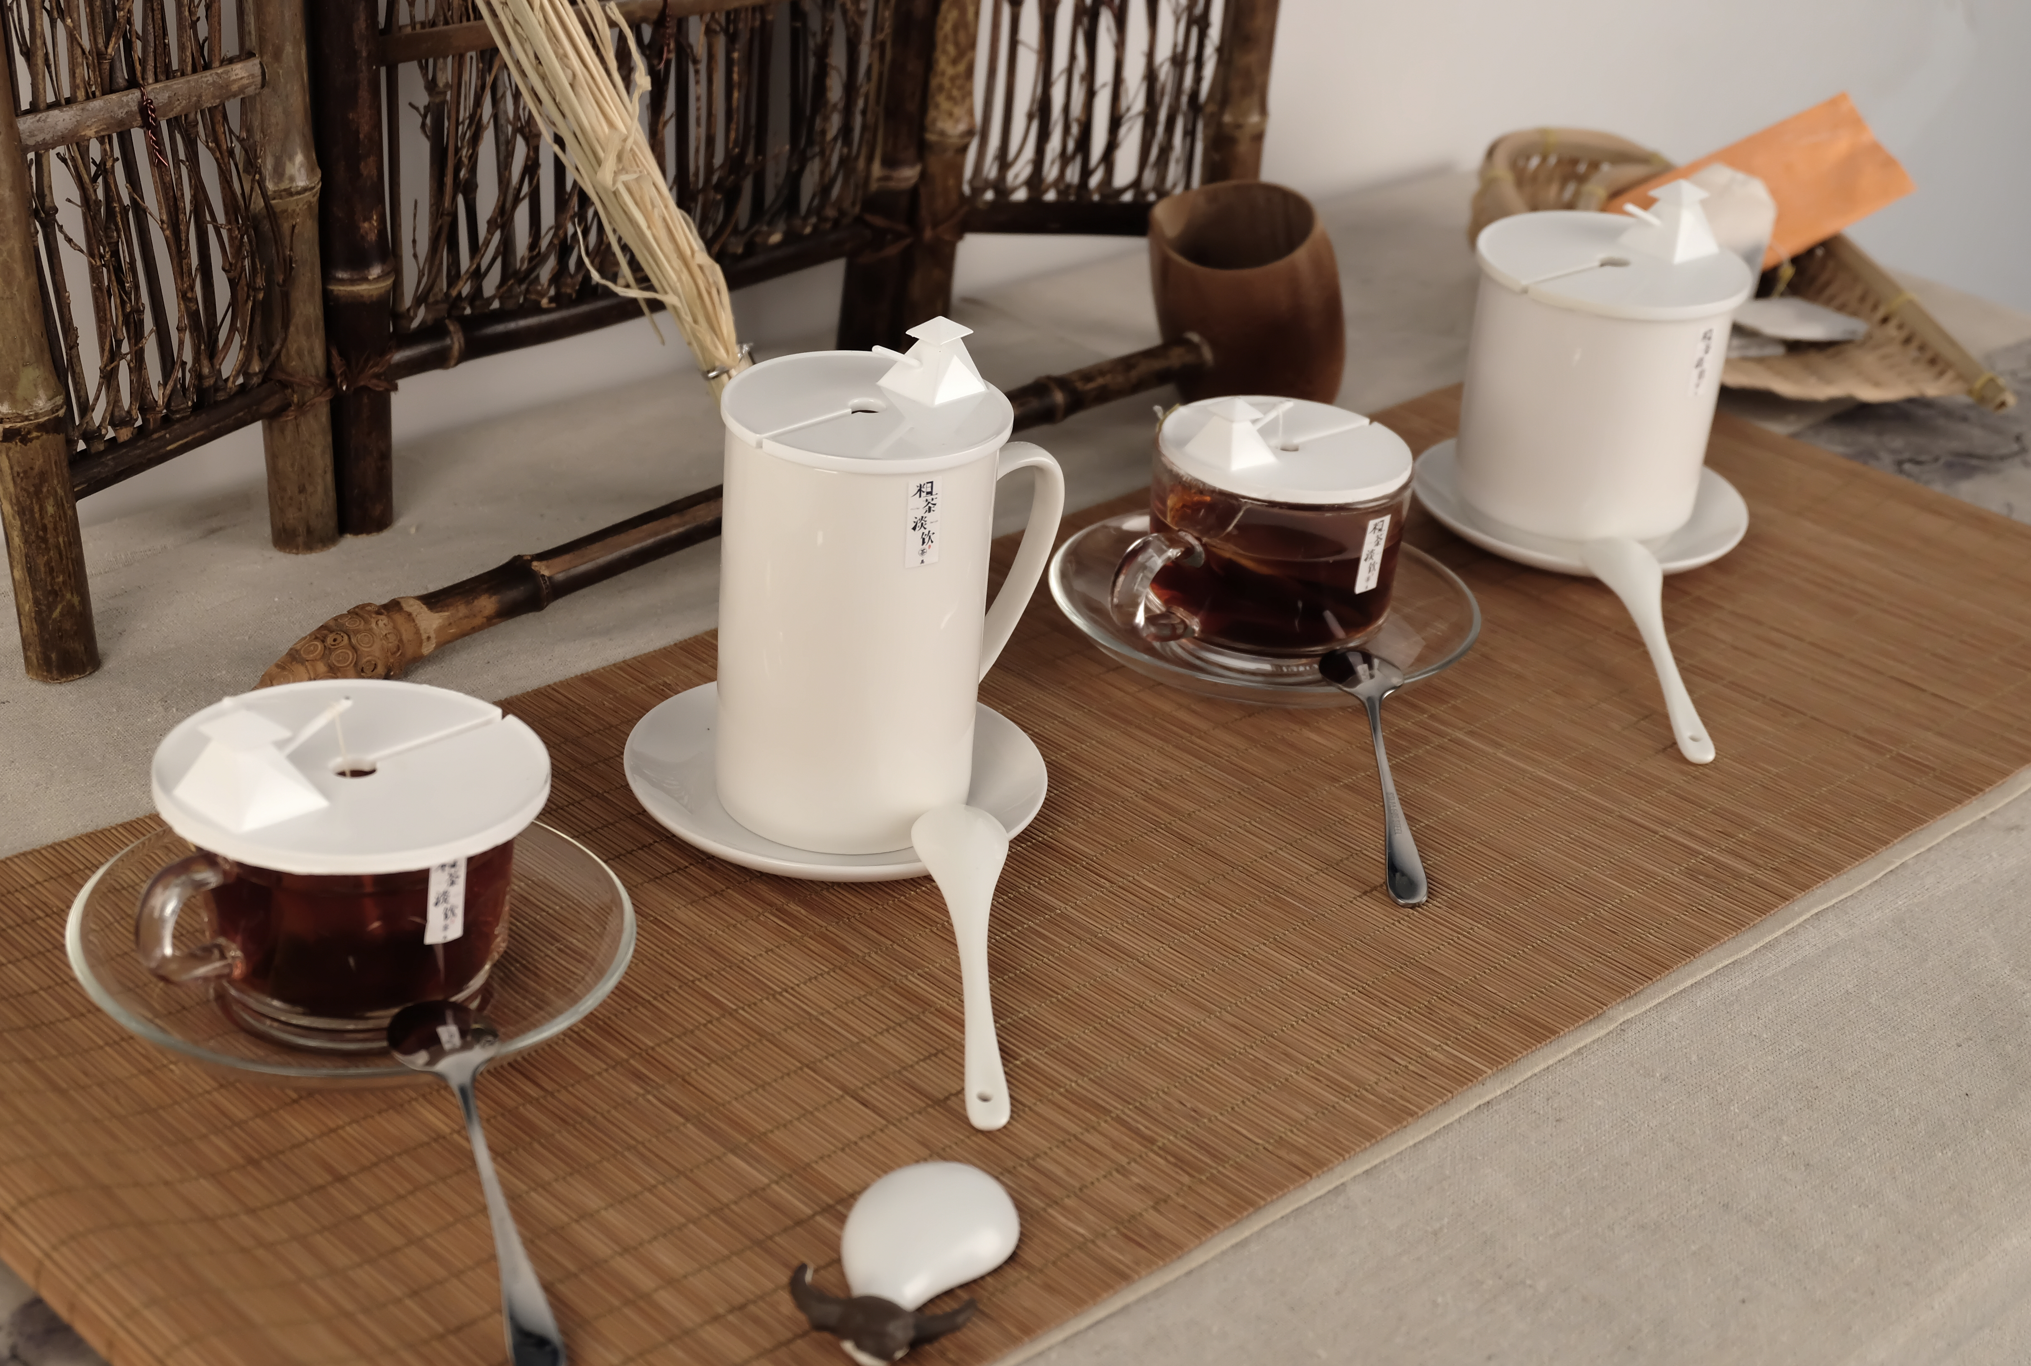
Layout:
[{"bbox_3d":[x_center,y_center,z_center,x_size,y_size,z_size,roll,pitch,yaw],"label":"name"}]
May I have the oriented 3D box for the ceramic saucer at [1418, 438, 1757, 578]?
[{"bbox_3d":[0.206,-0.061,1.104,0.121,0.018,0.121,6,27,0],"label":"ceramic saucer"}]

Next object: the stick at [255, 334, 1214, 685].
[{"bbox_3d":[-0.078,-0.063,1.027,0.423,0.021,0.021,-23,38,-39],"label":"stick"}]

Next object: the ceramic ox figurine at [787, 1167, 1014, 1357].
[{"bbox_3d":[-0.023,0.125,0.679,0.043,0.028,0.057,12,27,13],"label":"ceramic ox figurine"}]

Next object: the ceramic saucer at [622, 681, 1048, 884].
[{"bbox_3d":[-0.052,0.031,0.871,0.121,0.018,0.121,4,27,-2],"label":"ceramic saucer"}]

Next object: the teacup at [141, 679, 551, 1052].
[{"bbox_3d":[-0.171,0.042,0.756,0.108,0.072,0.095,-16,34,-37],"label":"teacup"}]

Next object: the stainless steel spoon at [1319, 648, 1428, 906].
[{"bbox_3d":[0.109,0.027,0.907,0.026,0.014,0.126,3,37,-6],"label":"stainless steel spoon"}]

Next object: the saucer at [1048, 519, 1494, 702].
[{"bbox_3d":[0.082,-0.021,1.002,0.142,0.019,0.142,4,27,-2],"label":"saucer"}]

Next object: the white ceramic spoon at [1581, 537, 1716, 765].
[{"bbox_3d":[0.213,-0.011,1.004,0.028,0.016,0.132,3,36,-6],"label":"white ceramic spoon"}]

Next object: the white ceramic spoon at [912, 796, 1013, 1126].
[{"bbox_3d":[-0.012,0.073,0.794,0.028,0.016,0.131,2,36,-7],"label":"white ceramic spoon"}]

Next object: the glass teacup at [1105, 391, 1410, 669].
[{"bbox_3d":[0.074,-0.049,0.979,0.110,0.077,0.083,-15,33,-35],"label":"glass teacup"}]

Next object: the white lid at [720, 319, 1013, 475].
[{"bbox_3d":[-0.039,-0.081,0.815,0.079,0.023,0.079,4,27,-2],"label":"white lid"}]

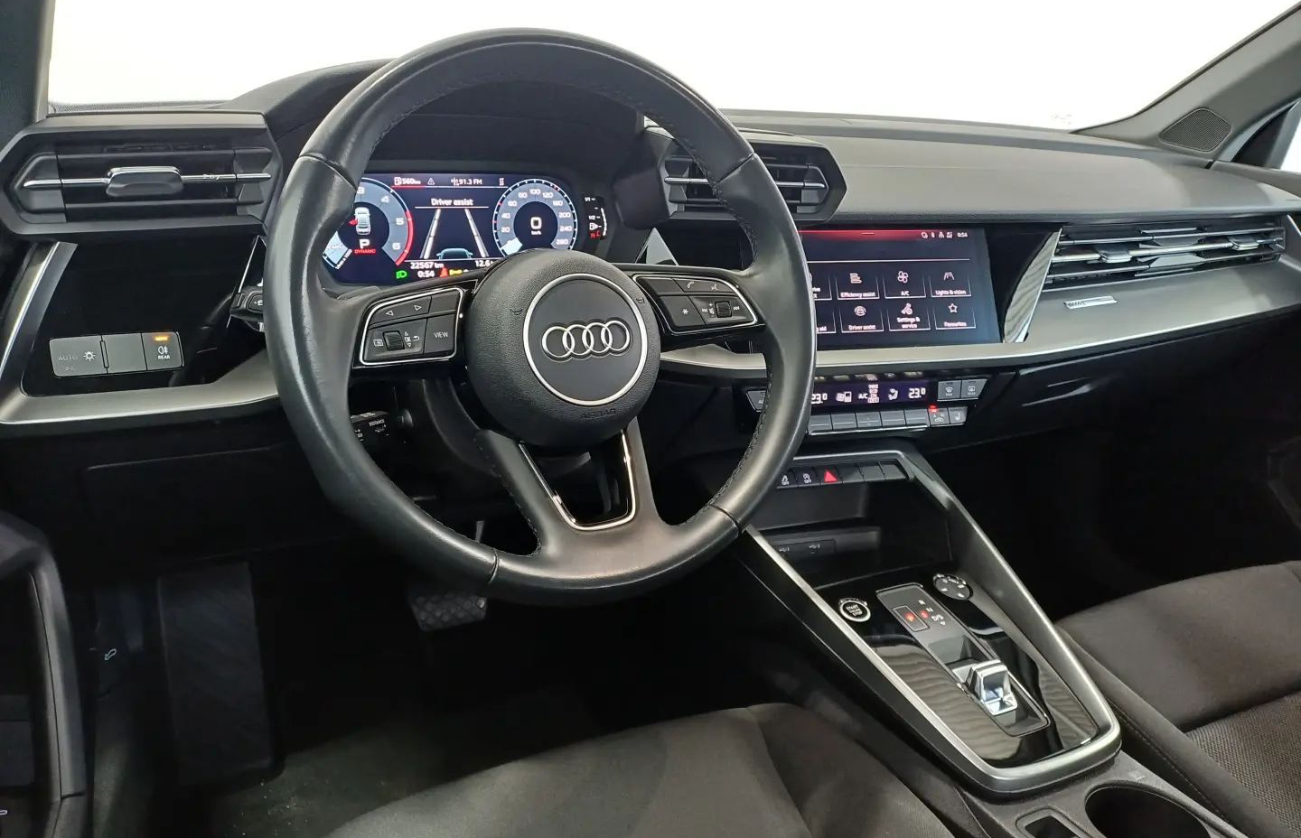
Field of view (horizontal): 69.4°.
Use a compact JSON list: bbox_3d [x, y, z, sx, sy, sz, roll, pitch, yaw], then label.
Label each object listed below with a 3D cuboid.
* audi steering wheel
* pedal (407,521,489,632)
[{"bbox_3d":[-0.062,-0.064,0.628,0.370,0.370,0.100,-8,-2,-26],"label":"audi steering wheel"},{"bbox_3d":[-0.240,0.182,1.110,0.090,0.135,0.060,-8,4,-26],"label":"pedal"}]

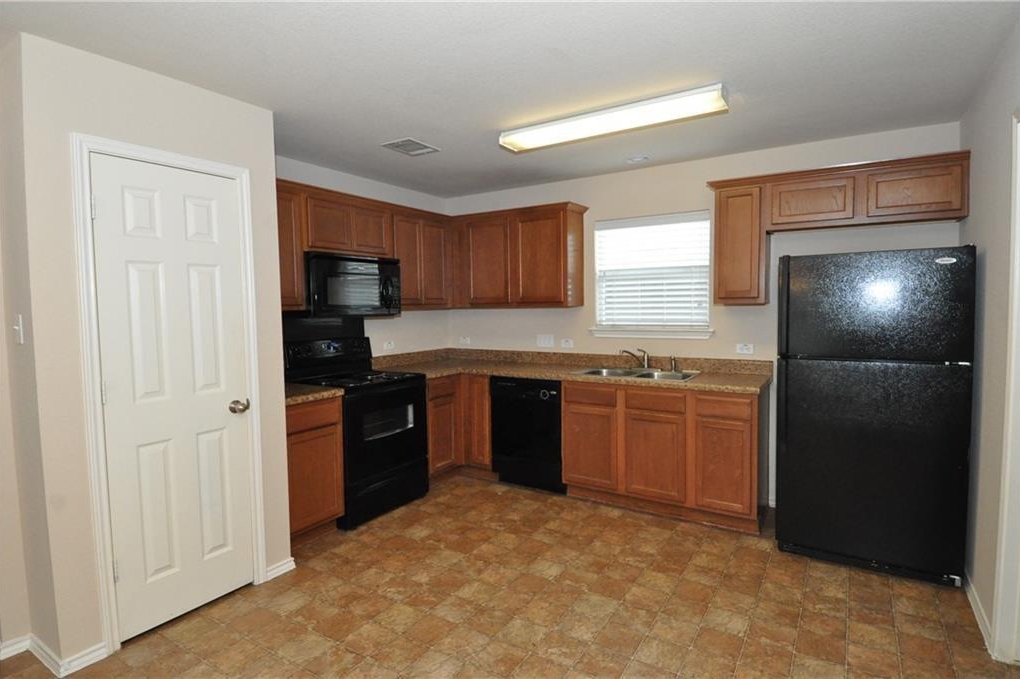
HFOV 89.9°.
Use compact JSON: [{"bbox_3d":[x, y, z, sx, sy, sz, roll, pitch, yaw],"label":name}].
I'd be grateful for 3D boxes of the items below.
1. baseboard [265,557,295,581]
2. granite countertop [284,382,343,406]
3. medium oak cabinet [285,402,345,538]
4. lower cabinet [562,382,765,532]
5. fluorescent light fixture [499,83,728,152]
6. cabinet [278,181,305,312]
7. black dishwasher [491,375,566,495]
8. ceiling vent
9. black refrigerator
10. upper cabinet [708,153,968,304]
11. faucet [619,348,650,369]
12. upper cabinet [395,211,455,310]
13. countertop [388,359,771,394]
[{"bbox_3d":[-1.212,1.204,2.698,0.015,0.066,0.158,1,4,33],"label":"baseboard"},{"bbox_3d":[-1.419,0.333,3.140,0.643,0.040,0.460,1,4,32],"label":"granite countertop"},{"bbox_3d":[-1.424,0.790,3.173,0.620,0.876,0.460,1,4,32],"label":"medium oak cabinet"},{"bbox_3d":[1.093,0.732,3.636,1.294,0.876,0.625,1,4,32],"label":"lower cabinet"},{"bbox_3d":[0.522,-1.185,2.818,1.245,0.072,0.230,1,4,32],"label":"fluorescent light fixture"},{"bbox_3d":[-1.560,-0.569,3.161,0.329,0.795,0.418,1,4,33],"label":"cabinet"},{"bbox_3d":[0.260,0.710,4.122,0.630,0.852,0.569,1,4,33],"label":"black dishwasher"},{"bbox_3d":[-0.642,-1.238,3.323,0.240,0.021,0.282,1,4,33],"label":"ceiling vent"},{"bbox_3d":[2.001,0.363,2.891,0.808,1.637,0.664,1,4,33],"label":"black refrigerator"},{"bbox_3d":[1.911,-0.607,3.109,1.271,0.777,0.322,1,4,33],"label":"upper cabinet"},{"bbox_3d":[0.952,0.157,3.860,0.245,0.165,0.060,-2,4,-24],"label":"faucet"},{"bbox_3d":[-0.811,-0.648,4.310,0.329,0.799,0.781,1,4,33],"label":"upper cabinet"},{"bbox_3d":[0.319,0.271,3.834,2.840,0.040,1.066,1,4,32],"label":"countertop"}]

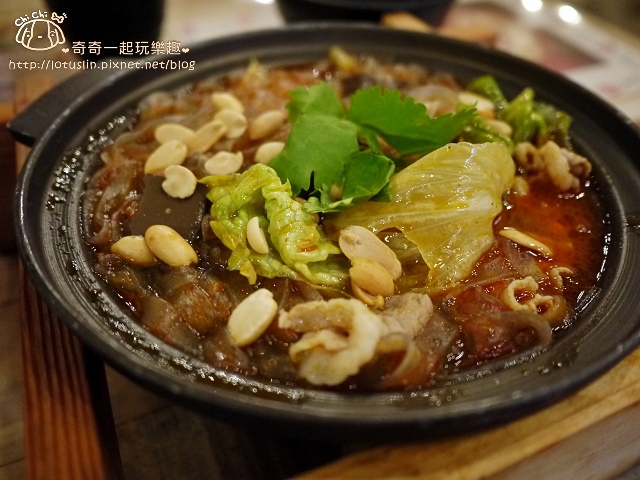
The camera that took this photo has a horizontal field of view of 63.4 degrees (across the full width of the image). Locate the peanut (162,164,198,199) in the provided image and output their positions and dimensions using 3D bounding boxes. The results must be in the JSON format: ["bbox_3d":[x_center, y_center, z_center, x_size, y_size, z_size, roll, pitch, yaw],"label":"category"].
[{"bbox_3d":[-0.038,-0.016,0.140,0.009,0.004,0.015,-18,47,-20],"label":"peanut"}]

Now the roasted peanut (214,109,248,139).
[{"bbox_3d":[-0.031,-0.040,0.177,0.010,0.006,0.015,-34,60,-19],"label":"roasted peanut"}]

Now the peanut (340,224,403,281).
[{"bbox_3d":[0.013,0.003,0.130,0.010,0.005,0.020,-35,63,-24],"label":"peanut"}]

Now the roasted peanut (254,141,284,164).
[{"bbox_3d":[-0.014,-0.026,0.153,0.008,0.006,0.013,33,51,29],"label":"roasted peanut"}]

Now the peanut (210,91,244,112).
[{"bbox_3d":[-0.034,-0.050,0.189,0.016,0.006,0.009,36,54,25],"label":"peanut"}]

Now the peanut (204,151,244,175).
[{"bbox_3d":[-0.027,-0.022,0.149,0.012,0.005,0.008,-25,49,-26],"label":"peanut"}]

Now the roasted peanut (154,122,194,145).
[{"bbox_3d":[-0.044,-0.032,0.159,0.014,0.005,0.009,16,45,15],"label":"roasted peanut"}]

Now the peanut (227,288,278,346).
[{"bbox_3d":[-0.016,0.018,0.124,0.010,0.006,0.017,19,49,14],"label":"peanut"}]

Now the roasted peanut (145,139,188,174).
[{"bbox_3d":[-0.049,-0.026,0.165,0.010,0.006,0.017,25,54,18],"label":"roasted peanut"}]

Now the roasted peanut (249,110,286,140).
[{"bbox_3d":[-0.016,-0.036,0.164,0.009,0.007,0.016,21,46,20],"label":"roasted peanut"}]

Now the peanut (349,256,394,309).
[{"bbox_3d":[0.011,0.009,0.114,0.008,0.009,0.013,-20,47,-22],"label":"peanut"}]

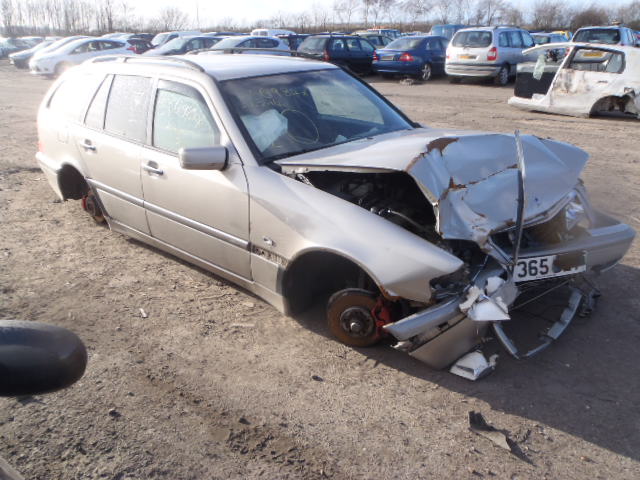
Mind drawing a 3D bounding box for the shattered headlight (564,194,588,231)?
[{"bbox_3d":[1.462,-0.159,2.952,0.120,0.190,0.170,18,28,39],"label":"shattered headlight"}]

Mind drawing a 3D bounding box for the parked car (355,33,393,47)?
[{"bbox_3d":[2.579,-9.862,26.858,1.730,1.550,4.350,18,28,38],"label":"parked car"}]

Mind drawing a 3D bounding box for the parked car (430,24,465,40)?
[{"bbox_3d":[7.927,-10.913,28.839,4.700,1.960,1.850,-19,28,-39],"label":"parked car"}]

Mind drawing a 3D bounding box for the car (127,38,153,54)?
[{"bbox_3d":[-9.005,-9.205,25.674,1.740,1.440,4.300,18,28,39],"label":"car"}]

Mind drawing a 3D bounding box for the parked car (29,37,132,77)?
[{"bbox_3d":[-9.713,-7.547,21.411,1.790,1.470,4.300,17,28,38],"label":"parked car"}]

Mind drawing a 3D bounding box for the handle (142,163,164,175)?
[{"bbox_3d":[-1.018,-0.428,3.148,0.220,0.045,0.050,18,28,39],"label":"handle"}]

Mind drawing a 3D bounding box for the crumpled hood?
[{"bbox_3d":[0.658,-0.359,2.789,1.130,0.420,1.420,18,28,39],"label":"crumpled hood"}]

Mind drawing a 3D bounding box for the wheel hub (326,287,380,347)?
[{"bbox_3d":[0.155,0.386,2.486,0.290,0.290,0.120,18,28,39],"label":"wheel hub"}]

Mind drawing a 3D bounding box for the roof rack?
[{"bbox_3d":[-1.259,-1.213,3.532,1.560,0.090,0.050,18,28,39],"label":"roof rack"}]

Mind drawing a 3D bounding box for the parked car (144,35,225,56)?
[{"bbox_3d":[-5.476,-7.765,21.844,1.750,1.470,4.250,19,29,41],"label":"parked car"}]

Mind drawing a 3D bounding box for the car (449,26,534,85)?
[{"bbox_3d":[5.923,-6.084,17.034,1.740,1.670,4.300,18,28,38],"label":"car"}]

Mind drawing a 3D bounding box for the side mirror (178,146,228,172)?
[{"bbox_3d":[-0.597,-0.427,2.672,0.225,0.125,0.115,-17,27,-36],"label":"side mirror"}]

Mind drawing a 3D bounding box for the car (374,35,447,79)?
[{"bbox_3d":[3.817,-6.449,18.264,4.520,1.430,1.730,-20,29,-41],"label":"car"}]

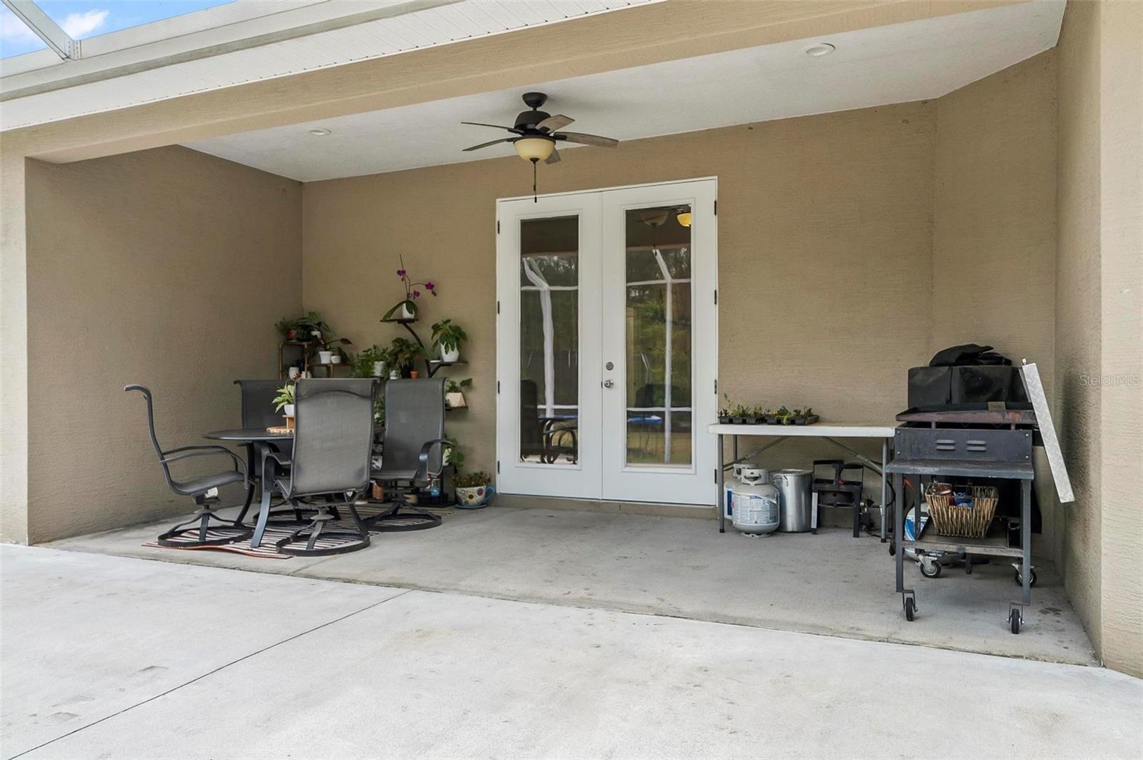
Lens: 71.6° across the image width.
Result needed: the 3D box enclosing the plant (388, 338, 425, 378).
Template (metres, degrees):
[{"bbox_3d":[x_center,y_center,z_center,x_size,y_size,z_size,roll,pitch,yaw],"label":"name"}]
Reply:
[{"bbox_3d":[-1.405,-0.195,6.781,0.300,0.350,0.290,0,0,0],"label":"plant"}]

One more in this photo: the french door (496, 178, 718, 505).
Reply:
[{"bbox_3d":[0.236,-0.278,6.303,1.880,2.470,0.100,0,0,24],"label":"french door"}]

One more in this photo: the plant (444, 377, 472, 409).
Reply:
[{"bbox_3d":[-0.950,0.112,6.612,0.200,0.255,0.170,0,0,24],"label":"plant"}]

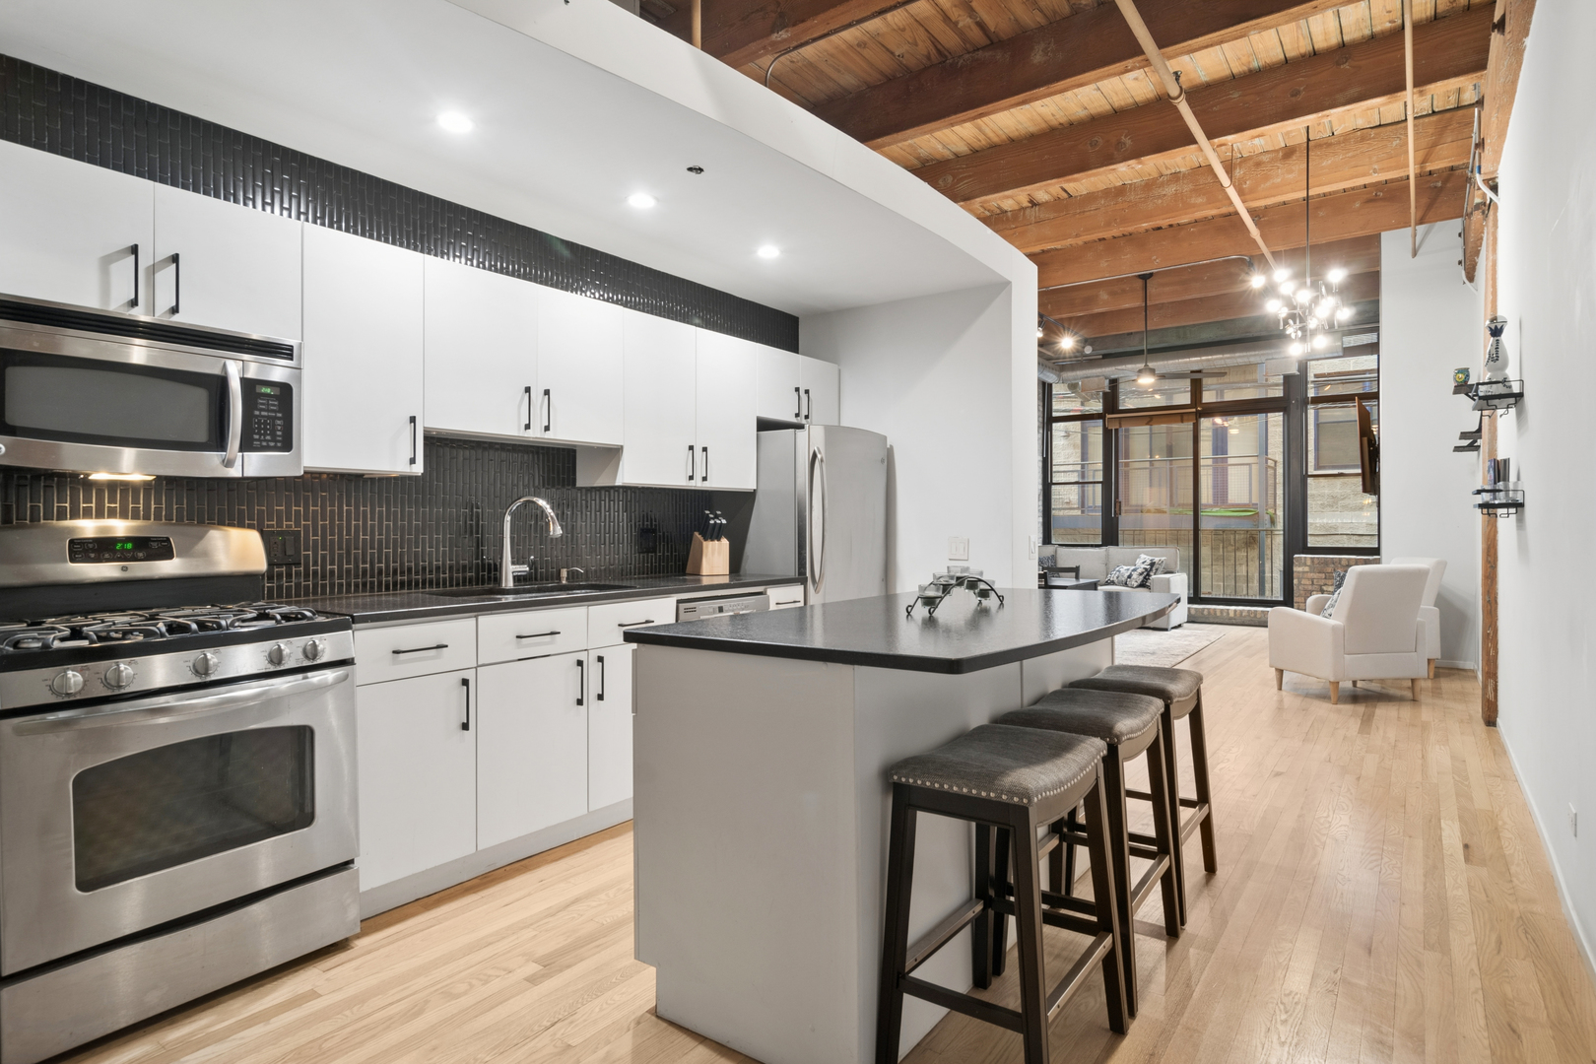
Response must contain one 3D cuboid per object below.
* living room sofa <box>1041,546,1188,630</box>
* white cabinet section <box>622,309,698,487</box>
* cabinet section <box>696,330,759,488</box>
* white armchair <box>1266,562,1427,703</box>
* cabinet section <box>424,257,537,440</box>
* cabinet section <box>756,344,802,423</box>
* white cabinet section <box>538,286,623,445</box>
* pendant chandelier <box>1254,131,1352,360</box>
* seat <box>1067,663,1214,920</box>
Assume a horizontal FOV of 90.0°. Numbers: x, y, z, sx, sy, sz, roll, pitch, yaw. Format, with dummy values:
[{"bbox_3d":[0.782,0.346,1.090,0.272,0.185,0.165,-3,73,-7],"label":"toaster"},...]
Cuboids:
[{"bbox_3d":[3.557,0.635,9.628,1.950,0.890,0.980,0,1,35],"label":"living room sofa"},{"bbox_3d":[-0.763,-0.608,3.809,0.330,0.776,0.453,1,1,38],"label":"white cabinet section"},{"bbox_3d":[-0.487,-0.613,4.165,0.330,0.776,0.448,1,1,38],"label":"cabinet section"},{"bbox_3d":[3.790,0.658,5.490,0.690,0.920,0.720,0,1,-8],"label":"white armchair"},{"bbox_3d":[-1.311,-0.681,3.103,0.330,0.612,0.459,1,1,38],"label":"cabinet section"},{"bbox_3d":[-0.231,-0.813,4.491,0.330,0.384,0.386,1,1,38],"label":"cabinet section"},{"bbox_3d":[-1.036,-0.685,3.457,0.330,0.612,0.436,1,1,38],"label":"white cabinet section"},{"bbox_3d":[3.089,-1.802,4.862,0.520,1.420,0.520,0,1,38],"label":"pendant chandelier"},{"bbox_3d":[1.143,0.822,2.646,0.365,0.680,0.470,0,1,35],"label":"seat"}]

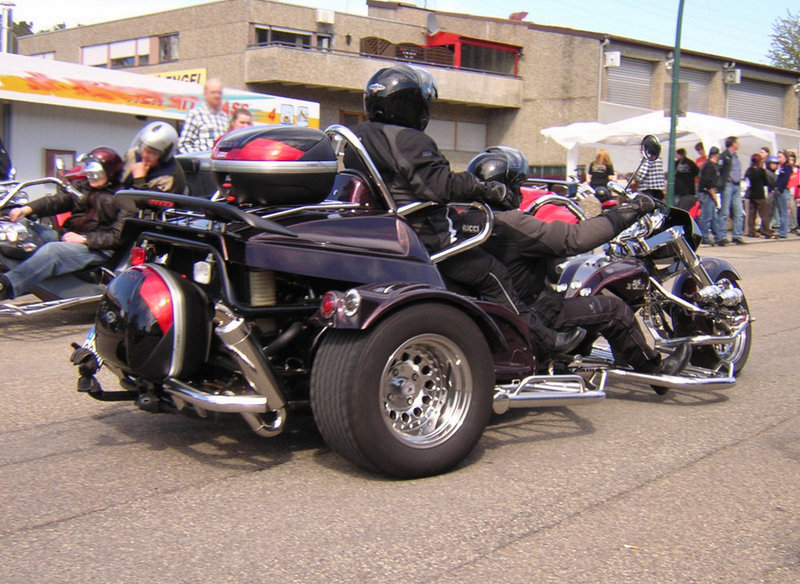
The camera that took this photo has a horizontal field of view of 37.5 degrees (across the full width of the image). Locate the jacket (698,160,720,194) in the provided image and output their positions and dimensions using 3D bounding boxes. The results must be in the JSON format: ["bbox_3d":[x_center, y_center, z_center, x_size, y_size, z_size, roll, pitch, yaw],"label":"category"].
[{"bbox_3d":[5.305,-1.962,20.200,0.320,0.620,0.450,-1,6,-23],"label":"jacket"}]

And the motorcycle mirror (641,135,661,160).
[{"bbox_3d":[1.144,-0.667,5.382,0.050,0.125,0.130,-3,7,-34],"label":"motorcycle mirror"}]

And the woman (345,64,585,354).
[{"bbox_3d":[0.191,-0.371,5.262,1.080,1.240,0.720,-3,7,-34],"label":"woman"}]

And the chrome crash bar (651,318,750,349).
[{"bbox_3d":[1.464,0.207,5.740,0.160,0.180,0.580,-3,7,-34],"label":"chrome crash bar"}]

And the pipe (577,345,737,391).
[{"bbox_3d":[1.162,0.391,5.518,0.950,0.160,0.280,-3,7,-34],"label":"pipe"}]

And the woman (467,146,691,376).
[{"bbox_3d":[0.738,-0.140,5.660,1.250,1.070,0.780,-3,7,-34],"label":"woman"}]

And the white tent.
[{"bbox_3d":[5.278,-2.458,24.063,3.800,2.500,3.100,6,8,39],"label":"white tent"}]

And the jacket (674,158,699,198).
[{"bbox_3d":[5.450,-2.205,22.500,0.520,0.750,0.320,1,6,0],"label":"jacket"}]

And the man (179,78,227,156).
[{"bbox_3d":[-1.596,-0.819,9.670,0.550,1.820,0.360,-1,6,-17],"label":"man"}]

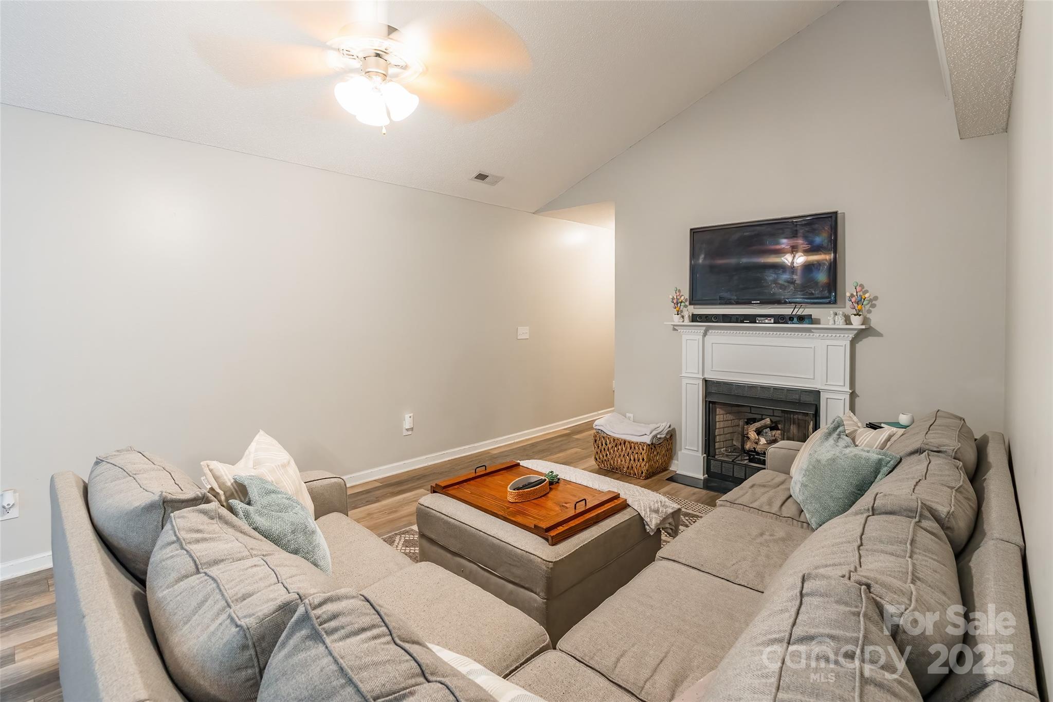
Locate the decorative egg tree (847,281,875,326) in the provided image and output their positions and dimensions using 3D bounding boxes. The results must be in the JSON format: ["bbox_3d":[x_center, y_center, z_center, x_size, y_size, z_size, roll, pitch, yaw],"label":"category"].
[{"bbox_3d":[2.251,-0.319,3.169,0.135,0.298,0.135,-5,6,-45],"label":"decorative egg tree"}]

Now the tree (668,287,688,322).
[{"bbox_3d":[1.325,-0.400,4.101,0.135,0.300,0.135,-5,6,-45],"label":"tree"}]

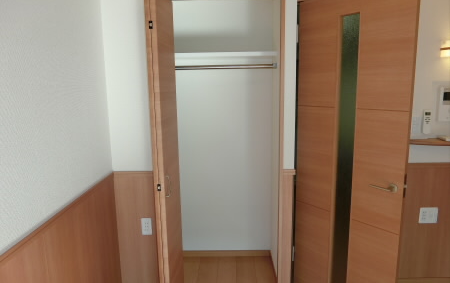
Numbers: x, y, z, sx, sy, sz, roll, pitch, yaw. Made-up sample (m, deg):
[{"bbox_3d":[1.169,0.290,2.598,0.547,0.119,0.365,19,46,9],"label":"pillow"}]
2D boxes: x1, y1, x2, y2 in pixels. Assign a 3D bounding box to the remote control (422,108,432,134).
[{"bbox_3d":[1.318,-0.123,2.118,0.050,0.158,0.022,-1,9,0],"label":"remote control"}]

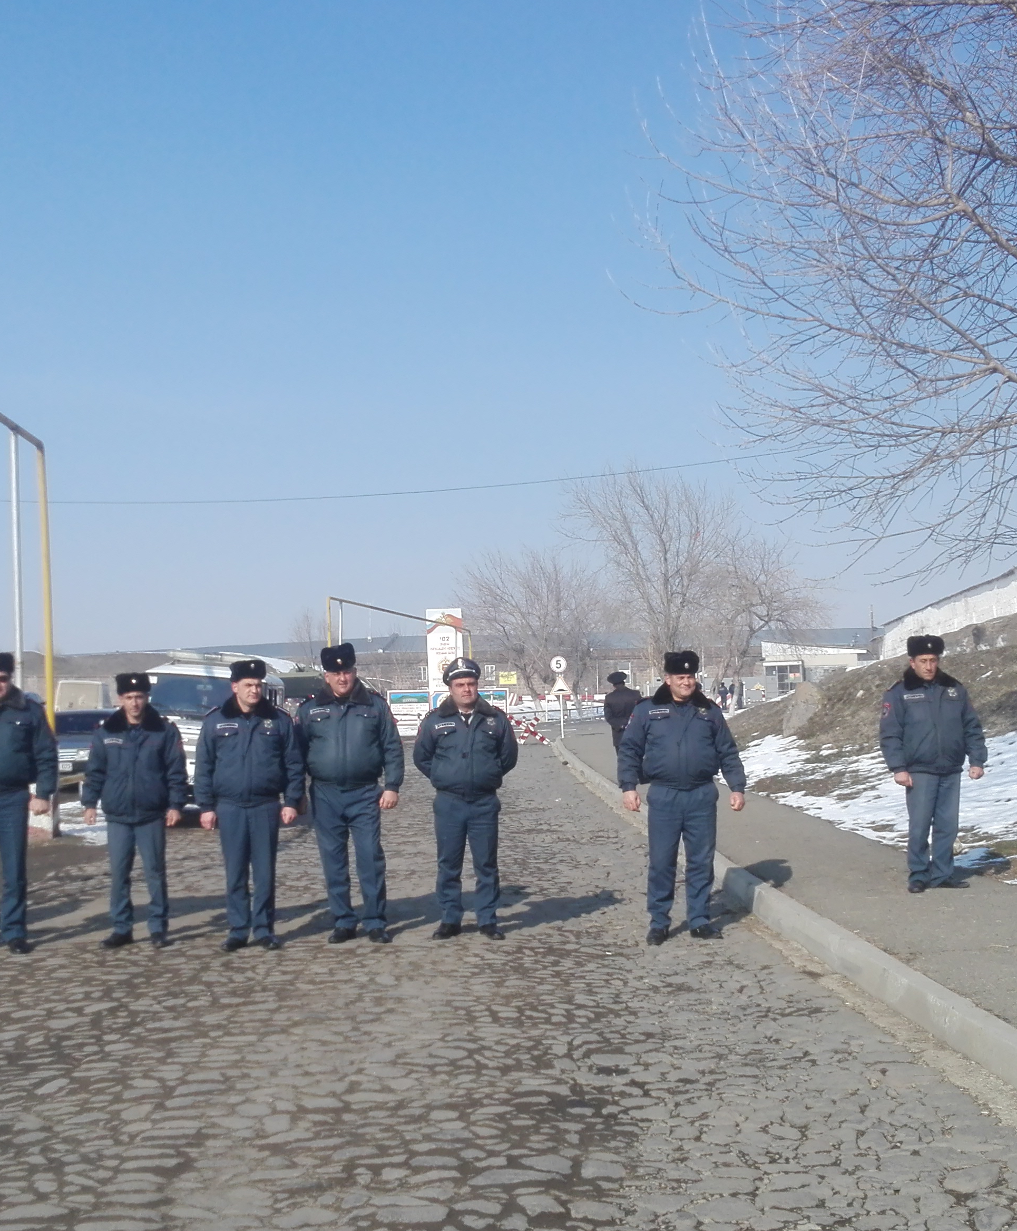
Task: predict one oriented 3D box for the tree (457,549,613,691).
[{"bbox_3d":[1.310,0.830,80.000,7.947,8.473,7.600,-2,-2,0],"label":"tree"}]

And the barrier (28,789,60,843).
[{"bbox_3d":[-5.118,1.964,17.300,0.260,1.060,0.260,-2,-3,-3],"label":"barrier"}]

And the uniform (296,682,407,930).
[{"bbox_3d":[-1.014,1.241,10.100,0.674,1.599,0.380,-1,-2,-6],"label":"uniform"}]

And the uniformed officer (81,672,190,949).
[{"bbox_3d":[-2.392,1.251,10.050,0.670,1.750,0.380,-2,-3,-7],"label":"uniformed officer"}]

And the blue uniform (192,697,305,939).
[{"bbox_3d":[-1.662,1.295,10.050,0.702,1.558,0.380,-1,-2,-8],"label":"blue uniform"}]

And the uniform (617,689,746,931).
[{"bbox_3d":[1.080,1.208,9.750,0.770,1.500,0.380,-2,-3,0],"label":"uniform"}]

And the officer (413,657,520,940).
[{"bbox_3d":[-0.271,1.180,10.150,0.666,1.799,0.420,-2,-2,-3],"label":"officer"}]

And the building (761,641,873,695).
[{"bbox_3d":[22.533,4.018,115.000,8.300,4.200,6.000,-2,-3,9],"label":"building"}]

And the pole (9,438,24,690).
[{"bbox_3d":[-6.105,0.170,19.500,0.100,4.950,0.100,-2,-2,-5],"label":"pole"}]

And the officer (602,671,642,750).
[{"bbox_3d":[1.778,1.688,23.600,0.570,1.690,0.360,-2,-3,6],"label":"officer"}]

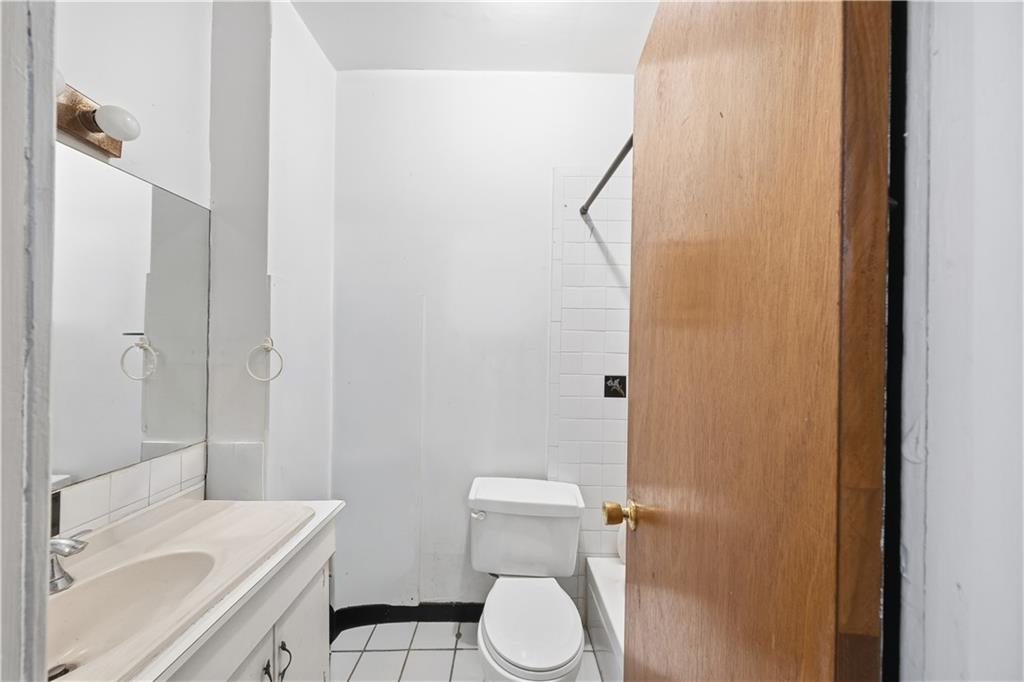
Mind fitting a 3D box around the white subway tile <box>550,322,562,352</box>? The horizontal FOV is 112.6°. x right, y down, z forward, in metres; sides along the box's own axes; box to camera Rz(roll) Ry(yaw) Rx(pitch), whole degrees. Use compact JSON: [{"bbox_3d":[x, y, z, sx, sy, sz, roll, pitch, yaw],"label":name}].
[{"bbox_3d":[0.217,-0.021,1.692,0.050,0.151,0.010,1,-1,1],"label":"white subway tile"}]

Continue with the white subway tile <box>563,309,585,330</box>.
[{"bbox_3d":[0.300,-0.104,1.692,0.108,0.108,0.010,1,0,-1],"label":"white subway tile"}]

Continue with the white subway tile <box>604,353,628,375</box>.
[{"bbox_3d":[0.510,0.113,1.687,0.108,0.108,0.010,1,-1,1],"label":"white subway tile"}]

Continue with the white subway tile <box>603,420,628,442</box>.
[{"bbox_3d":[0.506,0.443,1.690,0.108,0.108,0.010,1,0,-1],"label":"white subway tile"}]

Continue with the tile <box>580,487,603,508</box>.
[{"bbox_3d":[0.389,0.767,1.674,0.107,0.107,0.010,1,0,0],"label":"tile"}]

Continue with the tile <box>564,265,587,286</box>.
[{"bbox_3d":[0.307,-0.323,1.696,0.108,0.108,0.010,1,0,0],"label":"tile"}]

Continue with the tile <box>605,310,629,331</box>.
[{"bbox_3d":[0.515,-0.105,1.690,0.108,0.108,0.010,1,-1,1],"label":"tile"}]

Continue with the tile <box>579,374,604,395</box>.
[{"bbox_3d":[0.399,0.221,1.690,0.108,0.108,0.010,1,0,-1],"label":"tile"}]

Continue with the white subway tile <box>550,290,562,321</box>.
[{"bbox_3d":[0.222,-0.174,1.696,0.050,0.152,0.010,1,0,0],"label":"white subway tile"}]

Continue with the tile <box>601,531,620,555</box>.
[{"bbox_3d":[0.494,0.995,1.685,0.108,0.108,0.010,1,0,-1],"label":"tile"}]

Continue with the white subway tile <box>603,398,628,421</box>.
[{"bbox_3d":[0.508,0.335,1.691,0.108,0.108,0.010,1,0,-1],"label":"white subway tile"}]

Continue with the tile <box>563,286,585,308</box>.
[{"bbox_3d":[0.306,-0.214,1.696,0.108,0.108,0.010,1,0,0],"label":"tile"}]

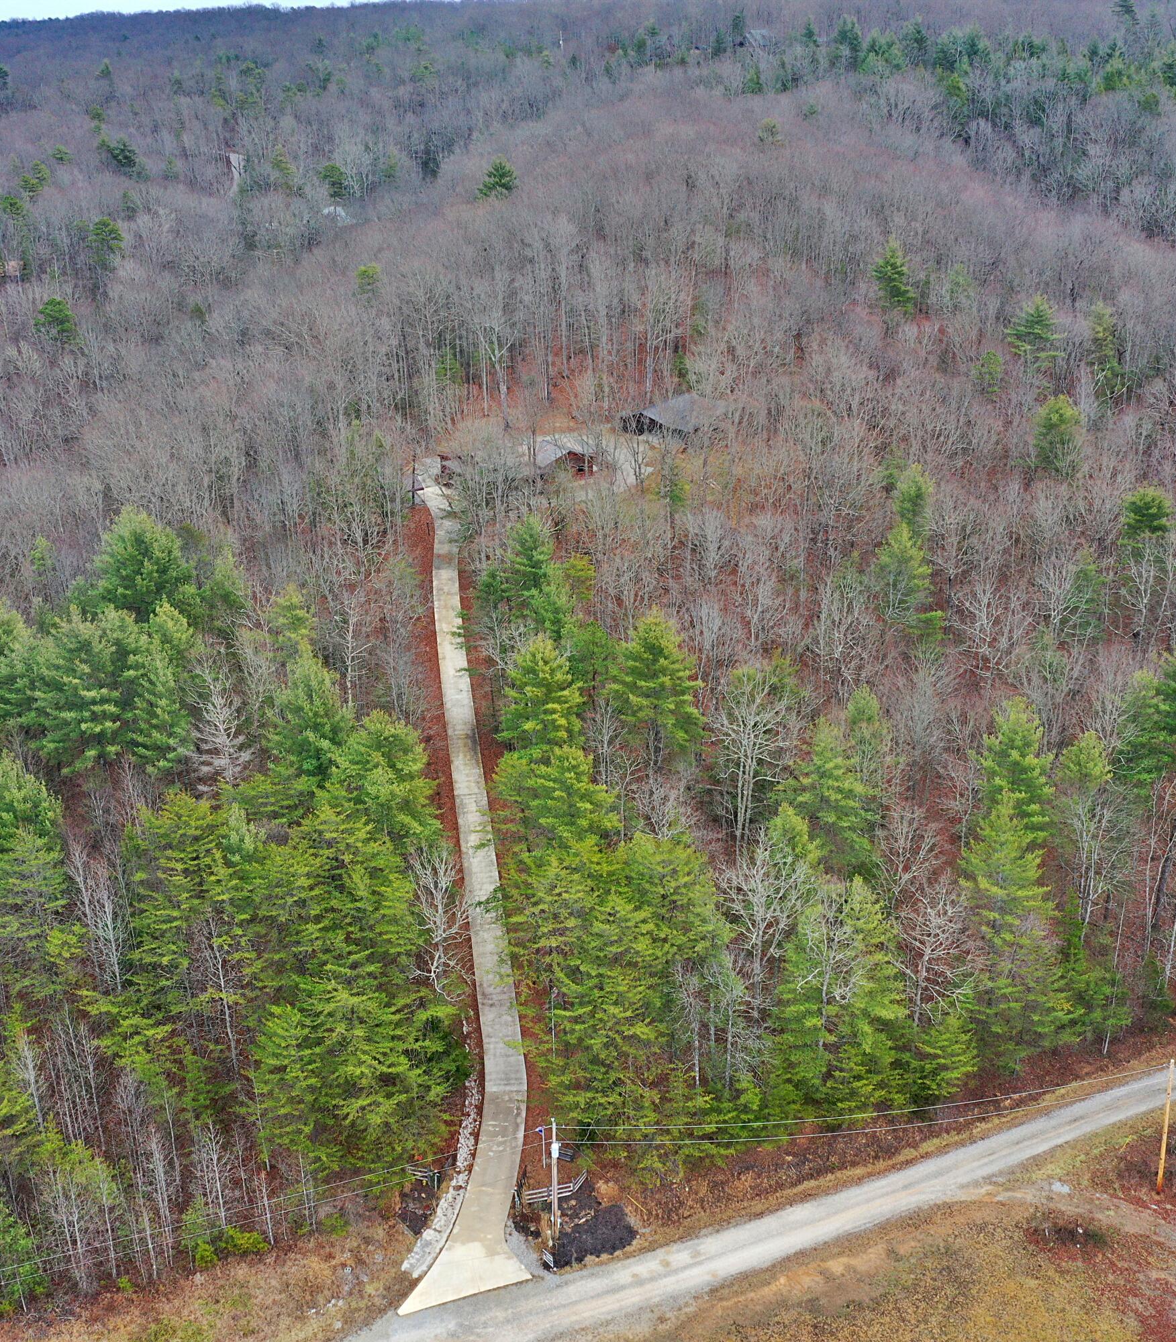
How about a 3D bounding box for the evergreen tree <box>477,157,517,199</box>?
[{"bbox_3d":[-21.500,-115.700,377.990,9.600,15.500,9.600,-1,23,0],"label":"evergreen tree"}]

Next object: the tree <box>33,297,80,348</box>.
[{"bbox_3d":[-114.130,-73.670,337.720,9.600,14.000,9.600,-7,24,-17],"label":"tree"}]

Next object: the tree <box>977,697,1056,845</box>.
[{"bbox_3d":[32.200,11.670,120.050,6.000,21.000,6.000,-1,23,0],"label":"tree"}]

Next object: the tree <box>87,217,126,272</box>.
[{"bbox_3d":[-120.630,-102.870,391.100,9.820,19.970,9.530,-1,23,0],"label":"tree"}]

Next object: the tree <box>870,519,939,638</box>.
[{"bbox_3d":[35.650,-9.640,173.190,7.830,14.410,7.590,-1,23,0],"label":"tree"}]

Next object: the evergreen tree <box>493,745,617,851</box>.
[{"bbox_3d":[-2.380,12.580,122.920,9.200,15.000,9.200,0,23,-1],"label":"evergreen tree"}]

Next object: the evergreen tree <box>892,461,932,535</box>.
[{"bbox_3d":[40.300,-19.370,190.620,5.360,12.170,5.200,-1,23,0],"label":"evergreen tree"}]

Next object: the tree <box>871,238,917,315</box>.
[{"bbox_3d":[55.230,-69.950,281.990,8.200,15.500,8.200,-1,23,0],"label":"tree"}]

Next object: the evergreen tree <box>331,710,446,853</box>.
[{"bbox_3d":[-15.750,11.850,121.670,8.600,19.000,8.600,-1,23,0],"label":"evergreen tree"}]

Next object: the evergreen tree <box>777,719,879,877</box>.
[{"bbox_3d":[19.610,11.990,129.400,7.600,17.500,7.600,4,23,9],"label":"evergreen tree"}]

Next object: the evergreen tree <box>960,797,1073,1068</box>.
[{"bbox_3d":[30.380,19.050,112.510,8.020,23.000,7.780,-1,23,0],"label":"evergreen tree"}]

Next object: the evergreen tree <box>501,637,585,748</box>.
[{"bbox_3d":[-3.760,5.870,128.670,6.600,19.000,6.600,-1,23,0],"label":"evergreen tree"}]

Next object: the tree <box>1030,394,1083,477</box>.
[{"bbox_3d":[74.430,-37.240,249.720,8.000,14.000,8.000,7,24,16],"label":"tree"}]

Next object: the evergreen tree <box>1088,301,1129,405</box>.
[{"bbox_3d":[96.040,-58.800,290.790,7.300,19.500,7.300,7,24,17],"label":"evergreen tree"}]

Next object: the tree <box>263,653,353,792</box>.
[{"bbox_3d":[-25.150,5.870,141.800,8.260,16.380,8.010,-1,23,0],"label":"tree"}]

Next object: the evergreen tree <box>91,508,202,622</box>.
[{"bbox_3d":[-46.860,-7.880,164.230,11.220,19.320,10.880,-1,23,0],"label":"evergreen tree"}]

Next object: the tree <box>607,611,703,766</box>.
[{"bbox_3d":[6.440,2.110,148.130,9.230,17.240,8.950,-1,23,0],"label":"tree"}]

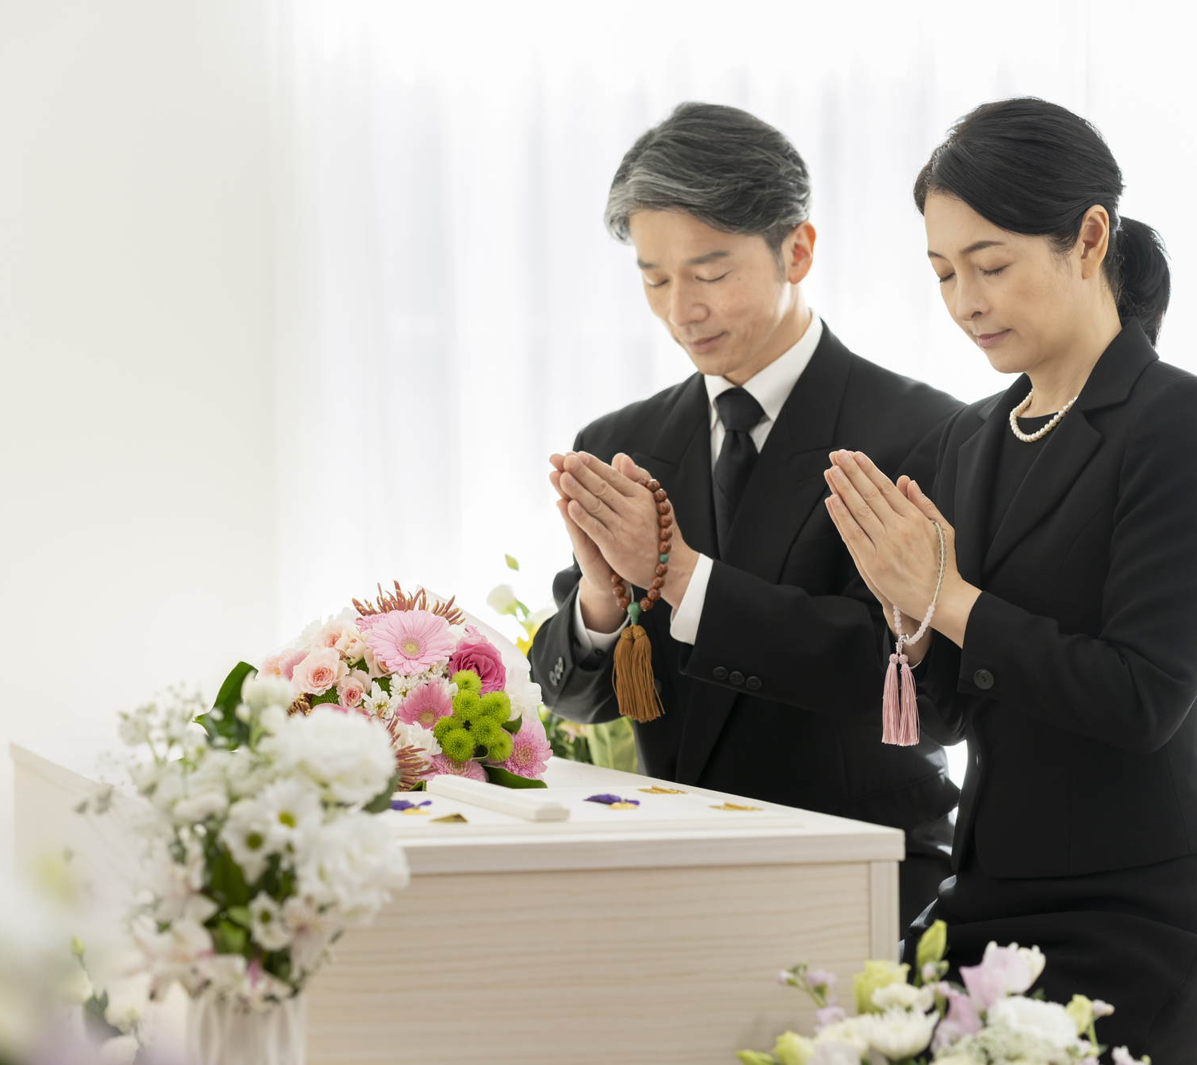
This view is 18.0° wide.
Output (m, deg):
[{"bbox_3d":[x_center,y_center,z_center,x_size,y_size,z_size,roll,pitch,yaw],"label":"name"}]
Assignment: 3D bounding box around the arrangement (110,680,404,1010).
[{"bbox_3d":[-0.219,0.204,2.470,0.195,0.220,0.190,-1,0,0],"label":"arrangement"}]

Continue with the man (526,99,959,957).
[{"bbox_3d":[0.178,0.157,3.790,0.560,1.170,0.480,0,0,-33],"label":"man"}]

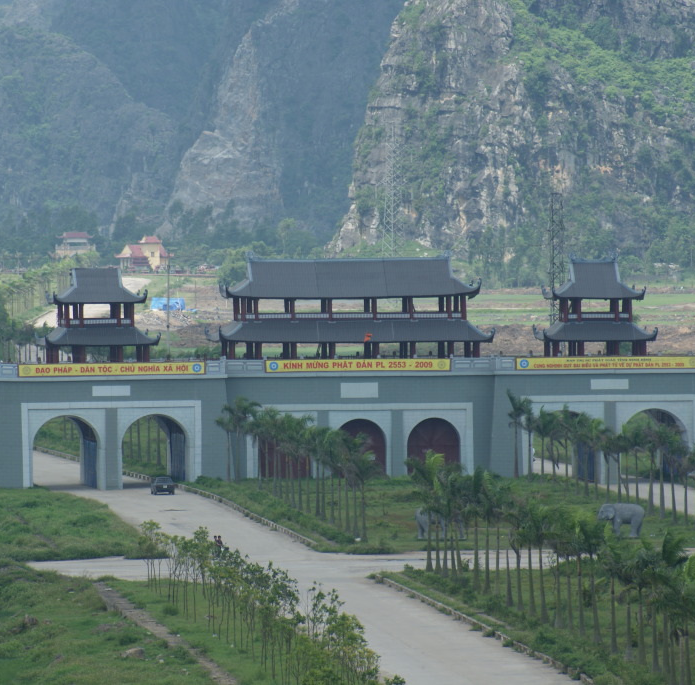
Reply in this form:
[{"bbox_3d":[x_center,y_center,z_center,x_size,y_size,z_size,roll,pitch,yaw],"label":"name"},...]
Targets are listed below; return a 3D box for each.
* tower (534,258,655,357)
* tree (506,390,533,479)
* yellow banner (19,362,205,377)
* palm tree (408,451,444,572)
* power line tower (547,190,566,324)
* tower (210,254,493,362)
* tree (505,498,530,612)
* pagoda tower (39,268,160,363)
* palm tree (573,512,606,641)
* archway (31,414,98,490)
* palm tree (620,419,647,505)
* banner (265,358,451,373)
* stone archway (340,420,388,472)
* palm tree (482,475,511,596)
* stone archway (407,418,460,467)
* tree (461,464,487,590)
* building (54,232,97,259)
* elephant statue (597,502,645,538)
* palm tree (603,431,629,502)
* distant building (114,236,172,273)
[{"bbox_3d":[21.626,-2.828,780.000,9.900,9.200,8.200,-1,1,-6],"label":"tower"},{"bbox_3d":[14.339,7.689,745.000,2.240,7.400,2.300,-1,1,0],"label":"tree"},{"bbox_3d":[-19.845,2.290,756.437,15.976,1.156,0.100,-1,1,-10],"label":"yellow banner"},{"bbox_3d":[5.103,10.941,583.591,2.460,7.940,2.460,-1,1,0],"label":"palm tree"},{"bbox_3d":[25.712,-6.689,1100.000,2.330,23.930,2.000,-1,1,-3],"label":"power line tower"},{"bbox_3d":[0.327,-2.795,764.275,23.717,9.554,6.500,-1,1,-10],"label":"tower"},{"bbox_3d":[10.303,12.879,543.208,2.100,6.847,2.100,0,1,0],"label":"tree"},{"bbox_3d":[-20.758,-2.103,754.000,9.700,8.580,7.200,-1,1,-6],"label":"pagoda tower"},{"bbox_3d":[13.393,12.979,495.000,1.930,7.180,2.100,-1,1,0],"label":"palm tree"},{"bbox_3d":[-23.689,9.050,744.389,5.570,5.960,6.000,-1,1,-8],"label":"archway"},{"bbox_3d":[22.492,9.662,701.177,2.400,7.118,2.400,0,1,0],"label":"palm tree"},{"bbox_3d":[0.911,1.971,760.095,15.994,1.145,0.100,-1,1,-10],"label":"banner"},{"bbox_3d":[0.972,8.912,760.737,4.478,4.877,1.500,-1,1,-10],"label":"stone archway"},{"bbox_3d":[9.074,11.822,551.756,2.200,7.270,2.200,-1,1,0],"label":"palm tree"},{"bbox_3d":[7.202,8.887,755.000,4.460,4.970,2.200,-1,1,-6],"label":"stone archway"},{"bbox_3d":[7.874,11.495,562.877,2.200,7.540,2.200,-1,1,0],"label":"tree"},{"bbox_3d":[-74.353,-25.695,2450.000,11.480,8.750,8.000,-1,1,-2],"label":"building"},{"bbox_3d":[19.362,12.580,636.074,3.370,2.450,1.400,-1,1,-8],"label":"elephant statue"},{"bbox_3d":[21.302,10.018,709.764,2.200,6.096,2.200,0,1,0],"label":"palm tree"},{"bbox_3d":[-53.751,-23.073,2350.000,14.000,9.440,11.000,-1,1,-18],"label":"distant building"}]

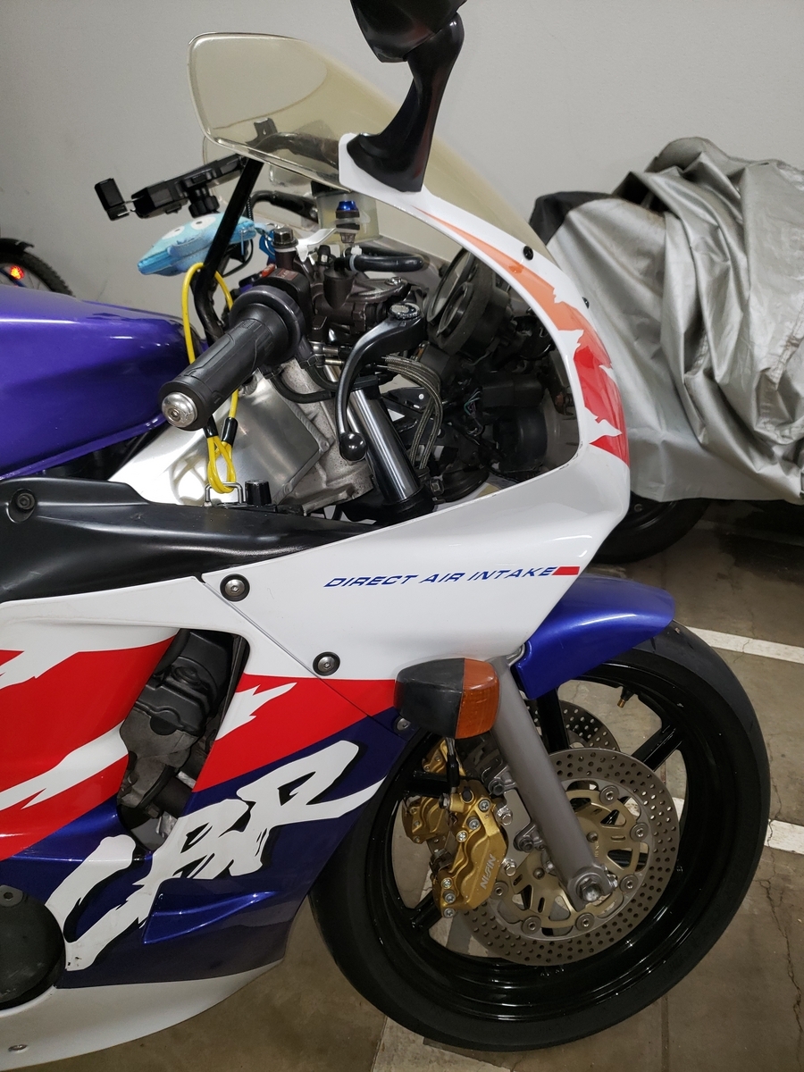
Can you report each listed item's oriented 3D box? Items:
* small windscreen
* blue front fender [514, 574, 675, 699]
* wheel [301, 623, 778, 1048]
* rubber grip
[{"bbox_3d":[-0.022,-0.358,0.752,0.345,0.190,0.300,-2,15,-9],"label":"small windscreen"},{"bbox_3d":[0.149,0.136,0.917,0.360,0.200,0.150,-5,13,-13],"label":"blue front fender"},{"bbox_3d":[0.176,0.354,0.973,0.586,0.586,0.114,-5,13,-13],"label":"wheel"},{"bbox_3d":[-0.123,-0.120,0.564,0.048,0.048,0.123,2,38,19],"label":"rubber grip"}]

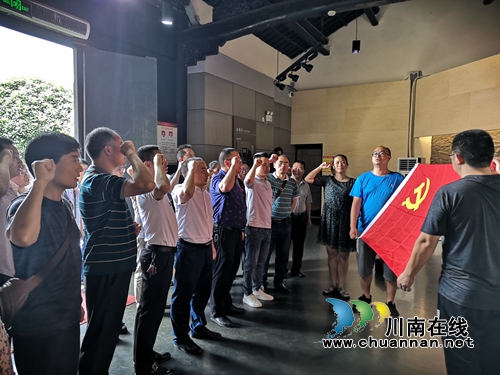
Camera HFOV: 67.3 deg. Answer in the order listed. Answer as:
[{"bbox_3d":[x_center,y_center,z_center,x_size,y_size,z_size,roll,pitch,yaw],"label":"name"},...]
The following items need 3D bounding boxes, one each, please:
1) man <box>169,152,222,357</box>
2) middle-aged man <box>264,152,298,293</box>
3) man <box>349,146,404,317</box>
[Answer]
[{"bbox_3d":[-0.469,0.550,3.230,0.400,1.612,0.530,1,3,25],"label":"man"},{"bbox_3d":[0.387,0.444,4.732,0.500,1.703,0.370,-1,2,-13],"label":"middle-aged man"},{"bbox_3d":[1.392,0.443,4.066,0.600,1.758,0.420,1,2,20],"label":"man"}]

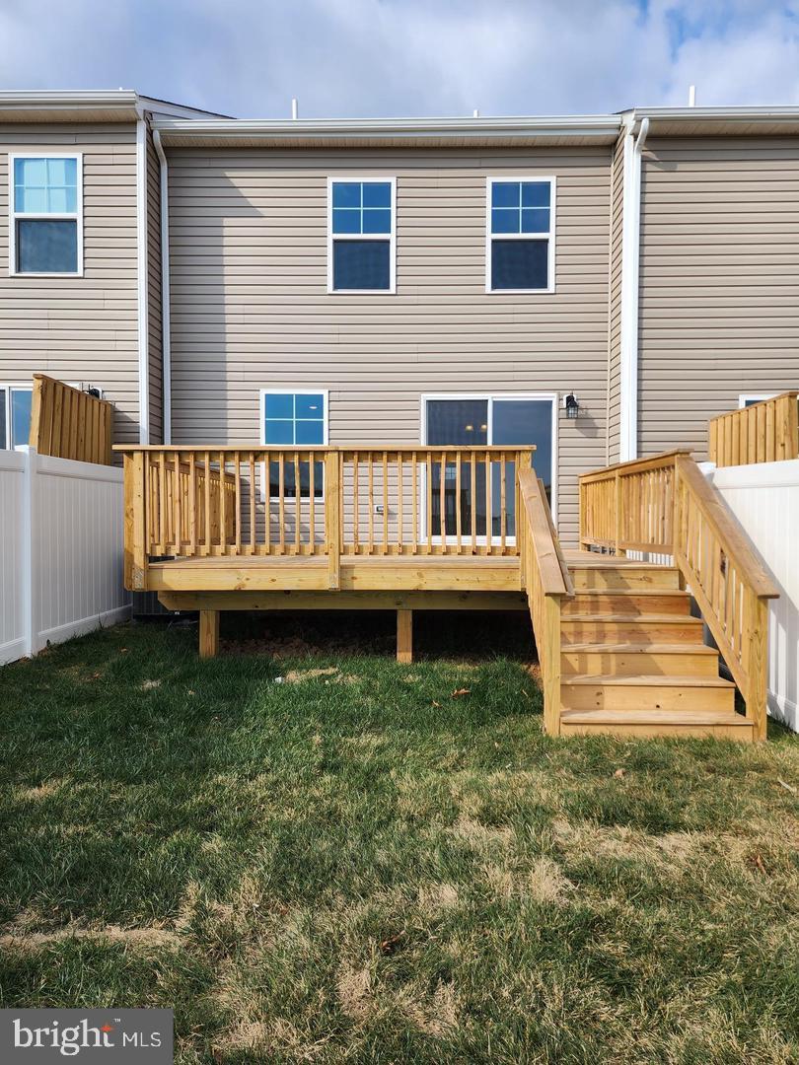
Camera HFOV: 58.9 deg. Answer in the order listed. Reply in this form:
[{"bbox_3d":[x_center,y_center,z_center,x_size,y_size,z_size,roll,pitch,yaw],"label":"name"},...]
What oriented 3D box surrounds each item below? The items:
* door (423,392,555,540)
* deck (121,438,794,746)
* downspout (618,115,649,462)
[{"bbox_3d":[1.193,-0.837,9.457,1.780,2.020,0.120,0,1,1],"label":"door"},{"bbox_3d":[0.049,0.284,7.038,4.890,2.080,4.900,0,1,1],"label":"deck"},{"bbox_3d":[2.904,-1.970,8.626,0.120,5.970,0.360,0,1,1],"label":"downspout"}]

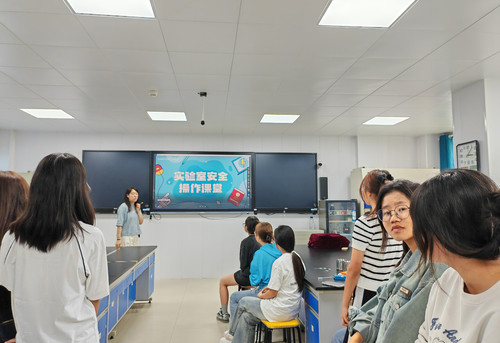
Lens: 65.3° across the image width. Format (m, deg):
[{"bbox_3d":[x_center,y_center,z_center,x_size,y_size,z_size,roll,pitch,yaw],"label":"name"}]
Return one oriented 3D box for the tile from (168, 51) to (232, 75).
[{"bbox_3d":[-0.478,-1.077,3.861,0.600,0.025,0.600,0,-5,-6],"label":"tile"}]

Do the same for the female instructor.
[{"bbox_3d":[-1.839,1.084,5.982,0.480,1.677,0.360,4,-6,-41],"label":"female instructor"}]

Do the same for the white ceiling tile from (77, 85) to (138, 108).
[{"bbox_3d":[-1.794,-0.983,4.951,0.600,0.025,0.600,0,-5,-6],"label":"white ceiling tile"}]

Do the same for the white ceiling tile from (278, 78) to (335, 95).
[{"bbox_3d":[0.655,-1.019,4.586,0.600,0.025,0.600,0,-5,-6],"label":"white ceiling tile"}]

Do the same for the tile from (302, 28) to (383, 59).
[{"bbox_3d":[0.779,-1.114,3.370,0.600,0.020,0.600,0,-5,-5],"label":"tile"}]

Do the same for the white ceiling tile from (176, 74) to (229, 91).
[{"bbox_3d":[-0.539,-1.026,4.466,0.600,0.025,0.600,0,-5,-6],"label":"white ceiling tile"}]

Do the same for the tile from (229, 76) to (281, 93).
[{"bbox_3d":[0.058,-1.023,4.526,0.600,0.025,0.600,0,-5,-6],"label":"tile"}]

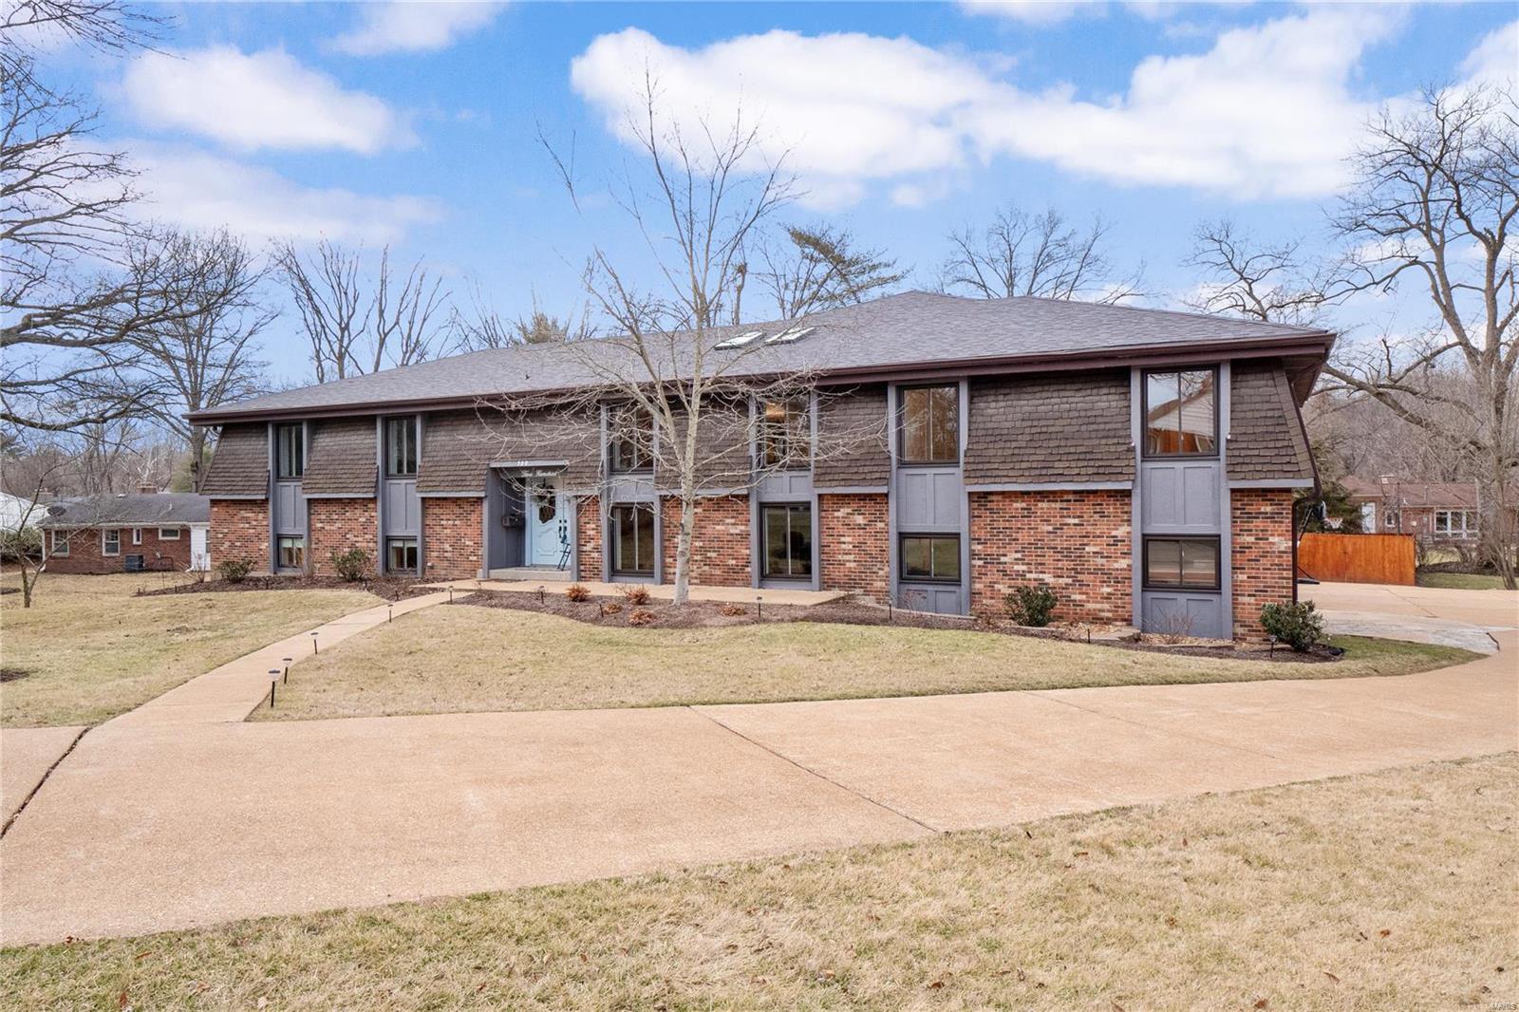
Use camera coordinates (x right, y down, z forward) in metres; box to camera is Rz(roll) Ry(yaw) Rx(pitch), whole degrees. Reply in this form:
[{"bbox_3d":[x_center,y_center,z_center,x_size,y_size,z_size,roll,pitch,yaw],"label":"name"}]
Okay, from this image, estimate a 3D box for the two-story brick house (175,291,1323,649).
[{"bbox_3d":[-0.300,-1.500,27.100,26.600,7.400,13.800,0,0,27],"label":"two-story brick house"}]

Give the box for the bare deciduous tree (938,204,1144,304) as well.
[{"bbox_3d":[12.529,-5.600,45.000,9.800,15.400,9.300,0,0,0],"label":"bare deciduous tree"}]

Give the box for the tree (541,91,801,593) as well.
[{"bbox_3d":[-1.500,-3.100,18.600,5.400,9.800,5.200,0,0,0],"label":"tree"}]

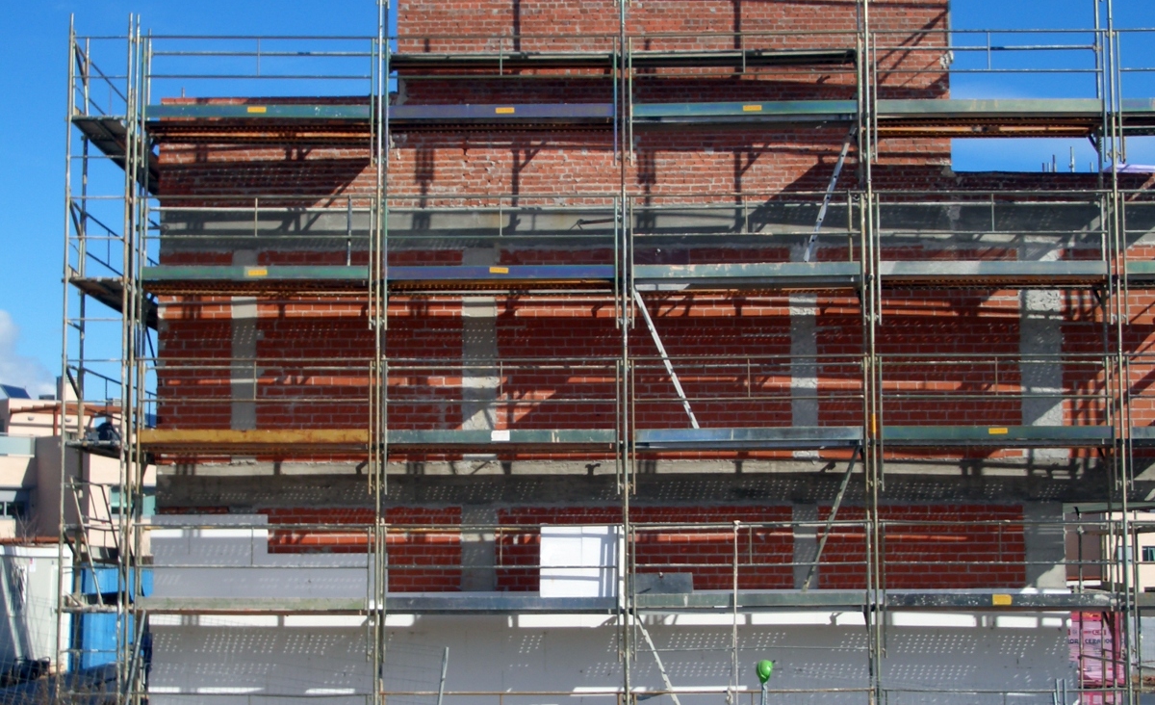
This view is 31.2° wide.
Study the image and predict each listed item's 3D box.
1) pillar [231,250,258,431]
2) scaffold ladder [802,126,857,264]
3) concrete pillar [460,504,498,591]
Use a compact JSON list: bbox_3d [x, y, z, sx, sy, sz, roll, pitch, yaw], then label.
[{"bbox_3d":[-4.236,-0.009,26.517,0.319,2.562,0.320,0,-5,0],"label":"pillar"},{"bbox_3d":[3.092,-1.895,25.637,0.070,1.947,0.380,20,-5,2],"label":"scaffold ladder"},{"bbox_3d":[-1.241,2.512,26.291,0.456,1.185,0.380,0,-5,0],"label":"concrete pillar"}]

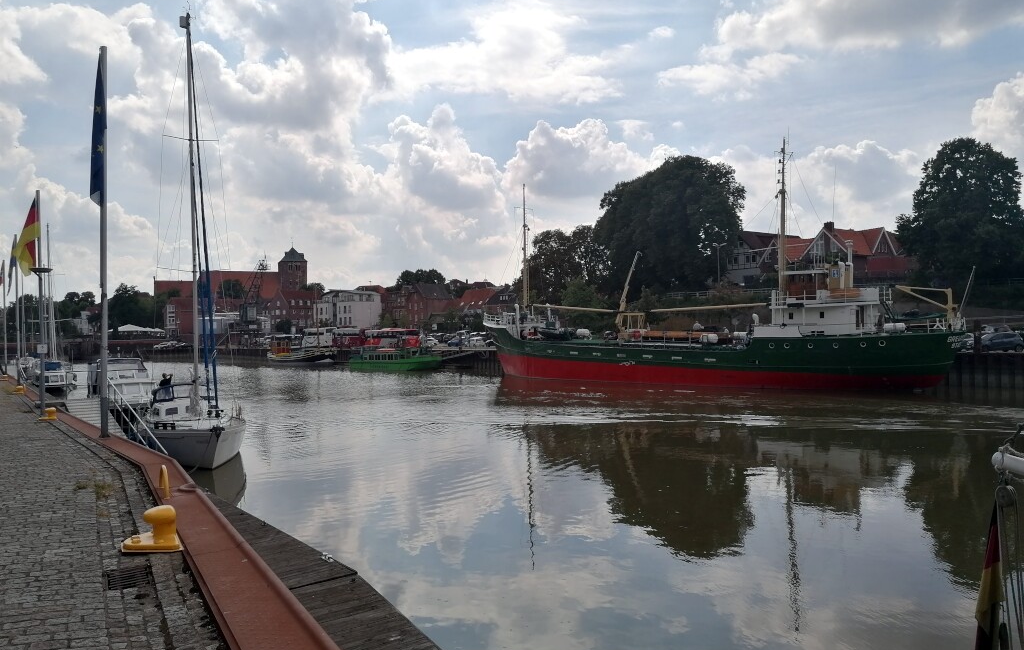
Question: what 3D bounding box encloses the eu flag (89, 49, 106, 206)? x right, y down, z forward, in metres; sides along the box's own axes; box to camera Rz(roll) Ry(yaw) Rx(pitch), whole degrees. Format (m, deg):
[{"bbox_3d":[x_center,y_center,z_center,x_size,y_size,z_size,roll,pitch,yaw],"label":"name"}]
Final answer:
[{"bbox_3d":[-7.525,-3.586,14.500,0.350,2.830,0.250,-1,-1,-18],"label":"eu flag"}]

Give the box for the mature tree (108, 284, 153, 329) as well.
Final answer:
[{"bbox_3d":[-101.262,-4.645,212.000,11.700,12.600,11.000,-1,-1,0],"label":"mature tree"}]

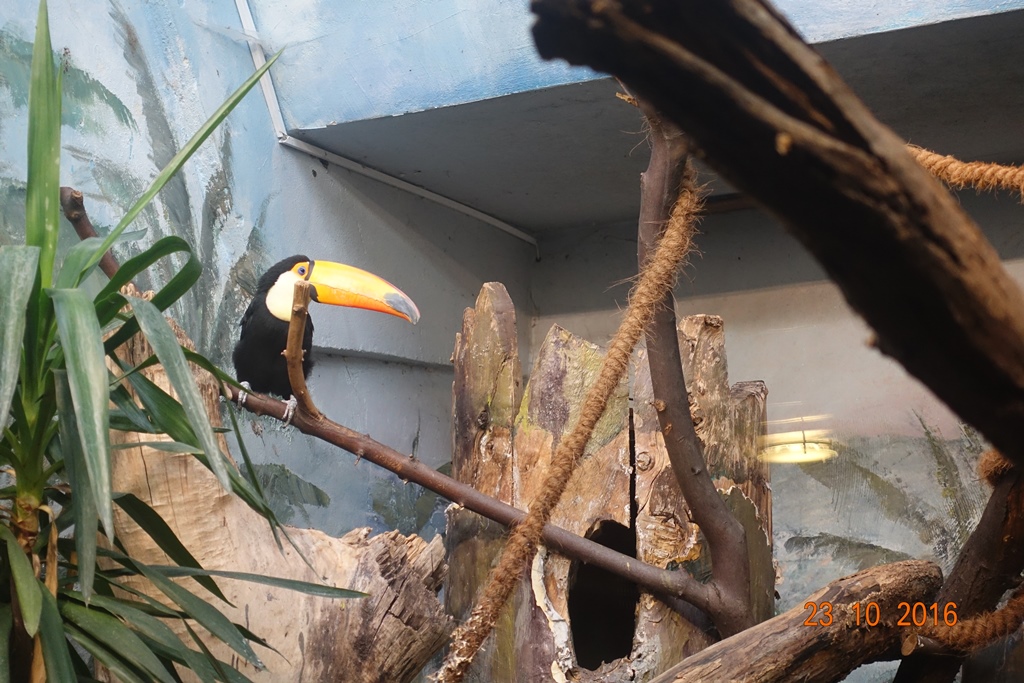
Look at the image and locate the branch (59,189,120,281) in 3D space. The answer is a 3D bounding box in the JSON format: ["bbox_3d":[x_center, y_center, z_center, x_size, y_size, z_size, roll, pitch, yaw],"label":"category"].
[{"bbox_3d":[-0.690,-0.178,3.250,0.055,0.175,0.050,-30,-5,0],"label":"branch"}]

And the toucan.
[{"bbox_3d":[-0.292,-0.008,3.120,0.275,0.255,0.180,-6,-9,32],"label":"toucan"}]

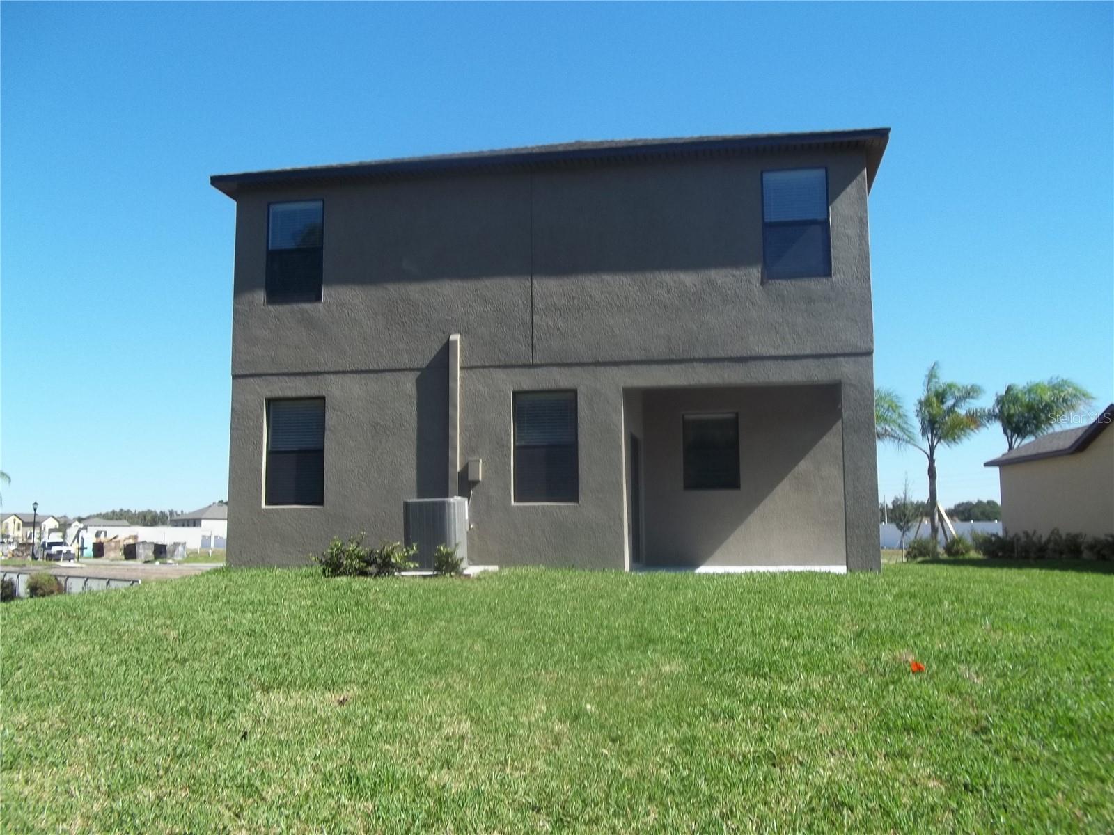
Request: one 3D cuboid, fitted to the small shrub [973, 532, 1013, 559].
[{"bbox_3d":[11.843,3.502,28.000,1.120,0.760,0.980,-1,-6,10],"label":"small shrub"}]

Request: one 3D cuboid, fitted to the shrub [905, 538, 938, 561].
[{"bbox_3d":[10.977,3.969,31.000,1.020,0.700,0.920,-1,-6,10],"label":"shrub"}]

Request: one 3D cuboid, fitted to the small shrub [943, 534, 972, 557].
[{"bbox_3d":[11.857,3.789,30.500,0.860,0.720,0.840,-1,-6,10],"label":"small shrub"}]

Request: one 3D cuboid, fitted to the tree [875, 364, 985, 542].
[{"bbox_3d":[11.696,1.325,32.000,3.900,6.085,3.600,-1,-6,10],"label":"tree"}]

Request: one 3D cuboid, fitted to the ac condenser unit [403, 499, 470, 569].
[{"bbox_3d":[-1.599,1.547,13.659,0.720,0.910,0.720,-1,-6,10],"label":"ac condenser unit"}]

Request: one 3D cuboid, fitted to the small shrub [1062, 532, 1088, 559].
[{"bbox_3d":[11.304,2.814,22.500,0.620,0.640,0.620,-1,-6,10],"label":"small shrub"}]

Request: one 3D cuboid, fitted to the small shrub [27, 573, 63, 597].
[{"bbox_3d":[-11.687,3.863,23.500,0.840,0.640,0.820,-1,-6,10],"label":"small shrub"}]

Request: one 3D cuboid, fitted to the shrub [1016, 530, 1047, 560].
[{"bbox_3d":[11.525,3.106,25.000,0.800,0.770,0.780,-1,-6,10],"label":"shrub"}]

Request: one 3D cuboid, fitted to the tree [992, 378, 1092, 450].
[{"bbox_3d":[16.364,1.683,34.714,3.500,5.967,3.300,-1,-6,10],"label":"tree"}]

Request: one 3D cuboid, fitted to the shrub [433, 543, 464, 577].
[{"bbox_3d":[-1.347,1.767,12.750,0.380,0.430,0.370,-1,-6,10],"label":"shrub"}]

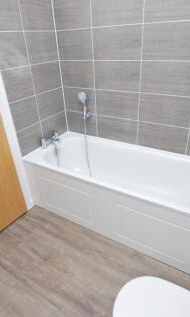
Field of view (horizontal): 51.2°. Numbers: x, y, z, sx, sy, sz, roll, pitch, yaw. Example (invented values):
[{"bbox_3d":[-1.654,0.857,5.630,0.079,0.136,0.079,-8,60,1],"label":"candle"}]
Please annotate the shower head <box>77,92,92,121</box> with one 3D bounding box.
[{"bbox_3d":[-0.102,-0.512,1.950,0.085,0.260,0.090,15,36,28],"label":"shower head"}]

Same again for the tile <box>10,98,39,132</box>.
[{"bbox_3d":[-0.621,-0.409,1.804,0.015,0.252,0.292,15,35,27],"label":"tile"}]

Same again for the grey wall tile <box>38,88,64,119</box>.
[{"bbox_3d":[-0.435,-0.554,2.007,0.012,0.252,0.391,15,36,28],"label":"grey wall tile"}]

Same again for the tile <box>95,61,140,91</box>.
[{"bbox_3d":[0.189,-0.715,1.725,0.445,0.252,0.012,15,36,28],"label":"tile"}]

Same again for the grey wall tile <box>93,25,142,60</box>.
[{"bbox_3d":[0.178,-0.948,1.650,0.459,0.252,0.015,15,35,27],"label":"grey wall tile"}]

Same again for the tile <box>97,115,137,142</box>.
[{"bbox_3d":[0.212,-0.299,2.040,0.459,0.256,0.015,15,35,27],"label":"tile"}]

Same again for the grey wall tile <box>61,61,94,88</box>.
[{"bbox_3d":[-0.182,-0.831,1.977,0.404,0.252,0.015,15,35,27],"label":"grey wall tile"}]

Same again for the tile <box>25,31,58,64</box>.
[{"bbox_3d":[-0.459,-0.977,1.755,0.012,0.252,0.391,15,36,28],"label":"tile"}]

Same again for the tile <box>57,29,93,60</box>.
[{"bbox_3d":[-0.194,-1.047,1.847,0.404,0.252,0.015,15,35,27],"label":"tile"}]

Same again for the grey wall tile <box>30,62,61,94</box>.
[{"bbox_3d":[-0.457,-0.785,1.925,0.015,0.252,0.398,15,35,27],"label":"grey wall tile"}]

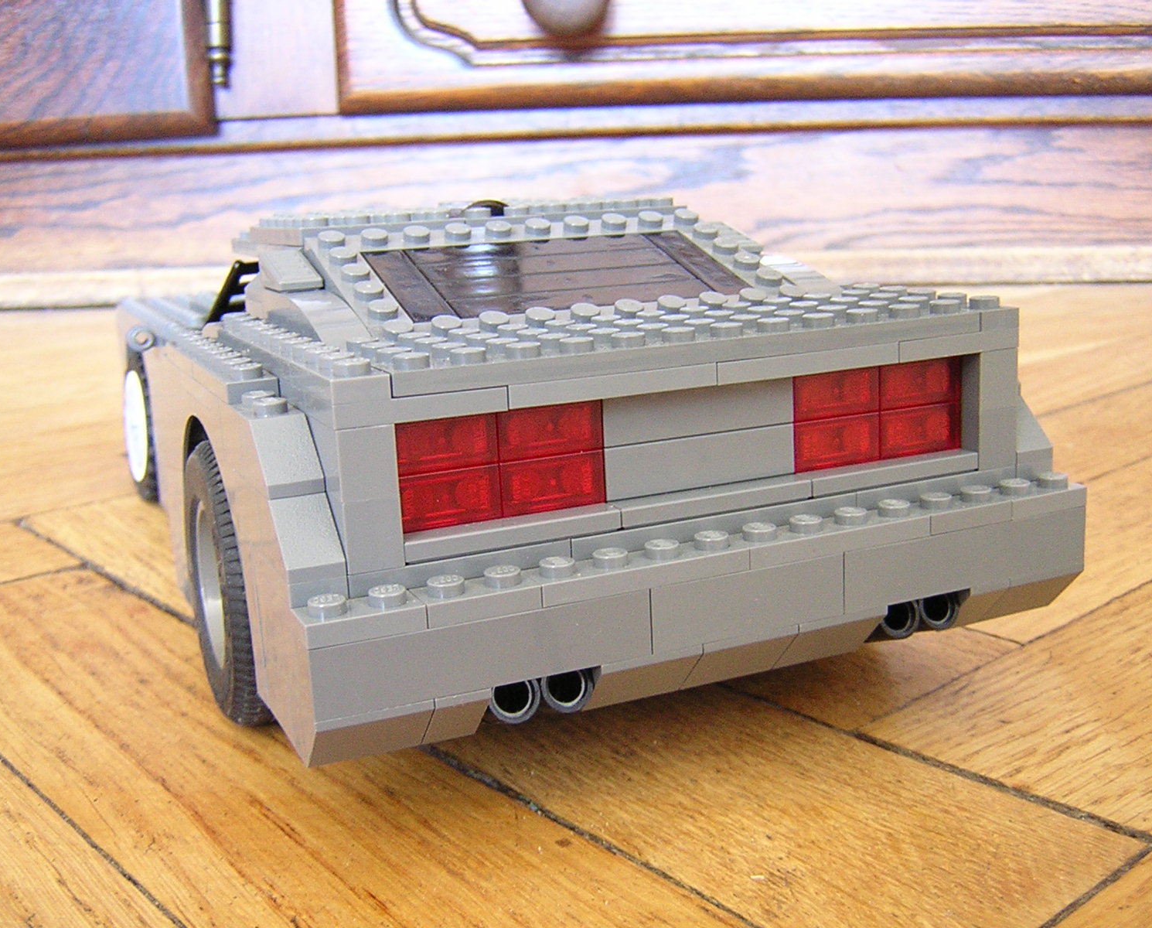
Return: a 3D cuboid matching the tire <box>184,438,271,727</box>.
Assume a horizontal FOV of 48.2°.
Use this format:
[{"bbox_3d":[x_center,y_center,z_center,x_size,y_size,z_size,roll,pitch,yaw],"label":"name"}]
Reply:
[{"bbox_3d":[-0.054,0.020,0.231,0.024,0.050,0.050,-8,13,-23],"label":"tire"}]

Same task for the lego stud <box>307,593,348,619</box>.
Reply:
[{"bbox_3d":[-0.032,0.018,0.163,0.005,0.002,0.005,-8,13,-23],"label":"lego stud"}]

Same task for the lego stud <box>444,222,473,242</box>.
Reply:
[{"bbox_3d":[-0.022,-0.043,0.239,0.005,0.002,0.005,4,30,-3],"label":"lego stud"}]

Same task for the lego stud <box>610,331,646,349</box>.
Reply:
[{"bbox_3d":[0.008,-0.017,0.182,0.005,0.002,0.005,-3,12,1],"label":"lego stud"}]

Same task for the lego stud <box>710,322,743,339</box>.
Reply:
[{"bbox_3d":[0.022,-0.020,0.189,0.005,0.002,0.005,-3,12,1],"label":"lego stud"}]

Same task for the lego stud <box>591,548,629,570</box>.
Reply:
[{"bbox_3d":[0.005,0.013,0.178,0.005,0.002,0.005,-3,12,1],"label":"lego stud"}]

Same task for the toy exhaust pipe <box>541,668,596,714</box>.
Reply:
[{"bbox_3d":[-0.004,0.030,0.186,0.007,0.007,0.016,-8,6,-22],"label":"toy exhaust pipe"}]

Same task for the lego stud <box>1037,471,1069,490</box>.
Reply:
[{"bbox_3d":[0.078,0.003,0.210,0.005,0.002,0.005,-8,13,-23],"label":"lego stud"}]

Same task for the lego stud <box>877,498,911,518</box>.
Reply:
[{"bbox_3d":[0.049,0.007,0.197,0.005,0.002,0.005,-3,12,1],"label":"lego stud"}]

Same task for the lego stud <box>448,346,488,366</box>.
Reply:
[{"bbox_3d":[-0.014,-0.014,0.172,0.005,0.002,0.005,-3,12,1],"label":"lego stud"}]

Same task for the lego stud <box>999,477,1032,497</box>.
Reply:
[{"bbox_3d":[0.071,0.004,0.207,0.005,0.002,0.005,-8,13,-23],"label":"lego stud"}]

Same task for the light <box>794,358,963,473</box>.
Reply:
[{"bbox_3d":[0.047,-0.009,0.205,0.032,0.016,0.005,-8,13,-23],"label":"light"}]

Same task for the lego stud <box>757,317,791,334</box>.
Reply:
[{"bbox_3d":[0.030,-0.021,0.192,0.005,0.002,0.005,-3,12,1],"label":"lego stud"}]

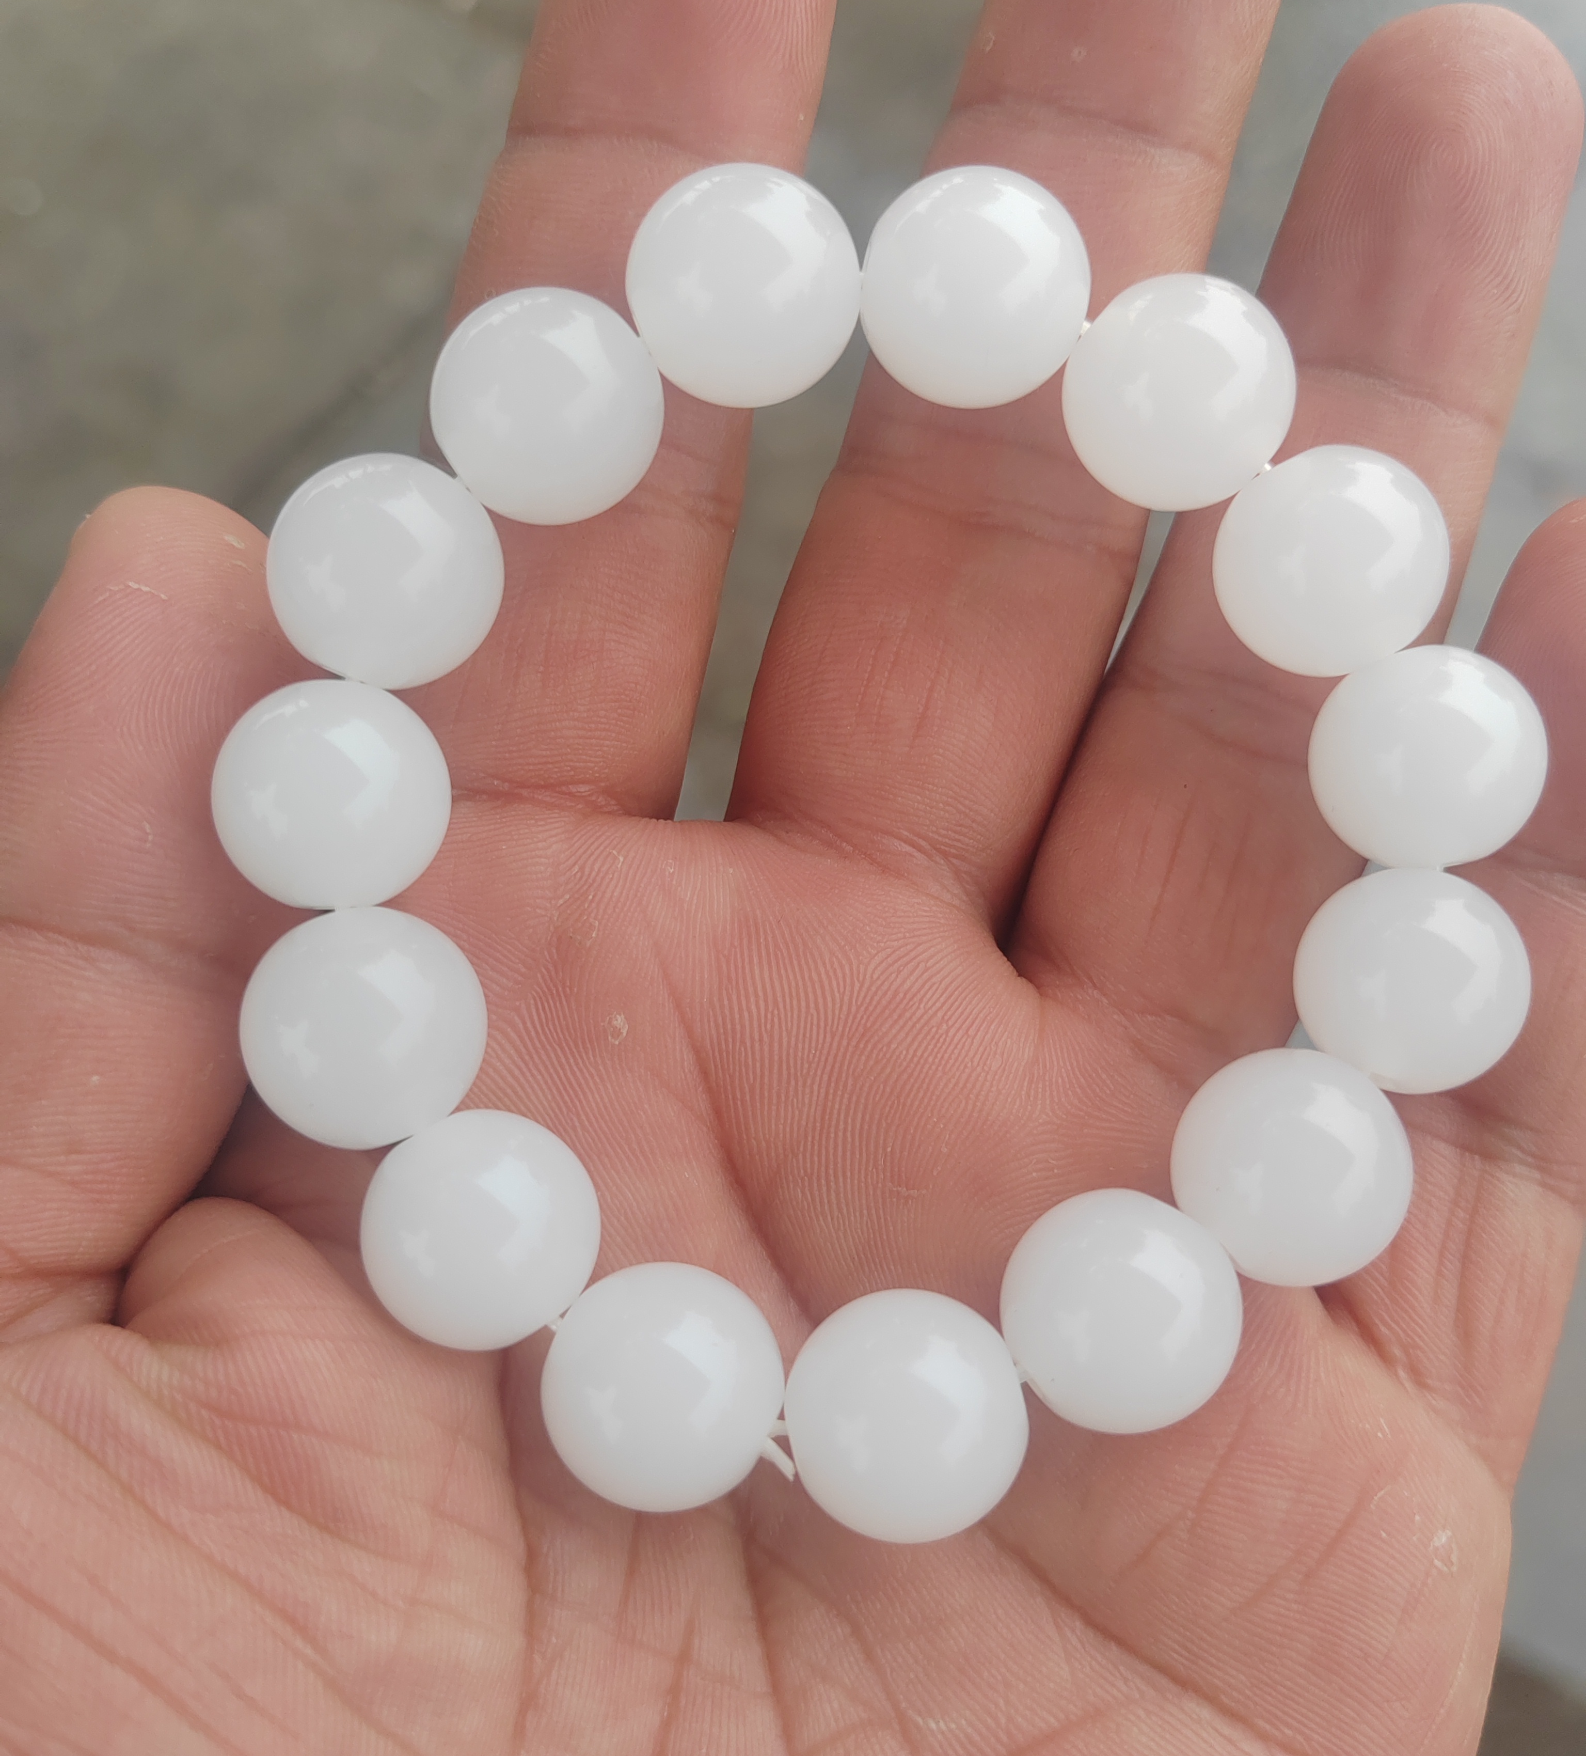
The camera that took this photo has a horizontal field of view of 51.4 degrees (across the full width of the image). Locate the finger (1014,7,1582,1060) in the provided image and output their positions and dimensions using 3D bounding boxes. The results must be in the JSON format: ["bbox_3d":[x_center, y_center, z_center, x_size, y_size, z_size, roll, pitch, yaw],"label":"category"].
[{"bbox_3d":[0.035,-0.022,0.113,0.019,0.018,0.074,17,88,7],"label":"finger"}]

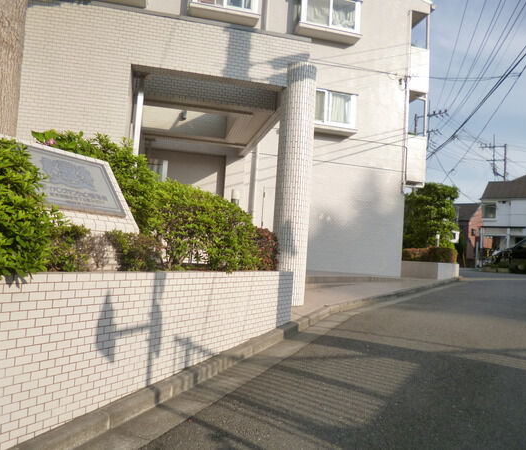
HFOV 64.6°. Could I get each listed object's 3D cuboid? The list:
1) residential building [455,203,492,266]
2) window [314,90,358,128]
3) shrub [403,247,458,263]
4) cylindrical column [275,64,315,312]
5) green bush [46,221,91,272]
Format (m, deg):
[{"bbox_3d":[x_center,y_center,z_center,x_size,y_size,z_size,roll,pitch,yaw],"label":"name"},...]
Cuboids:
[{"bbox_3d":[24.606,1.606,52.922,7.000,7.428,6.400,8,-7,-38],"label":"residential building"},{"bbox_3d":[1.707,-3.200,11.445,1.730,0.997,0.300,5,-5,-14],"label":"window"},{"bbox_3d":[5.043,0.903,12.600,1.700,0.500,0.700,1,-6,22],"label":"shrub"},{"bbox_3d":[0.501,-0.635,6.604,0.557,3.758,0.557,3,-5,0],"label":"cylindrical column"},{"bbox_3d":[-1.295,0.151,2.738,0.270,0.345,0.320,1,-6,27],"label":"green bush"}]

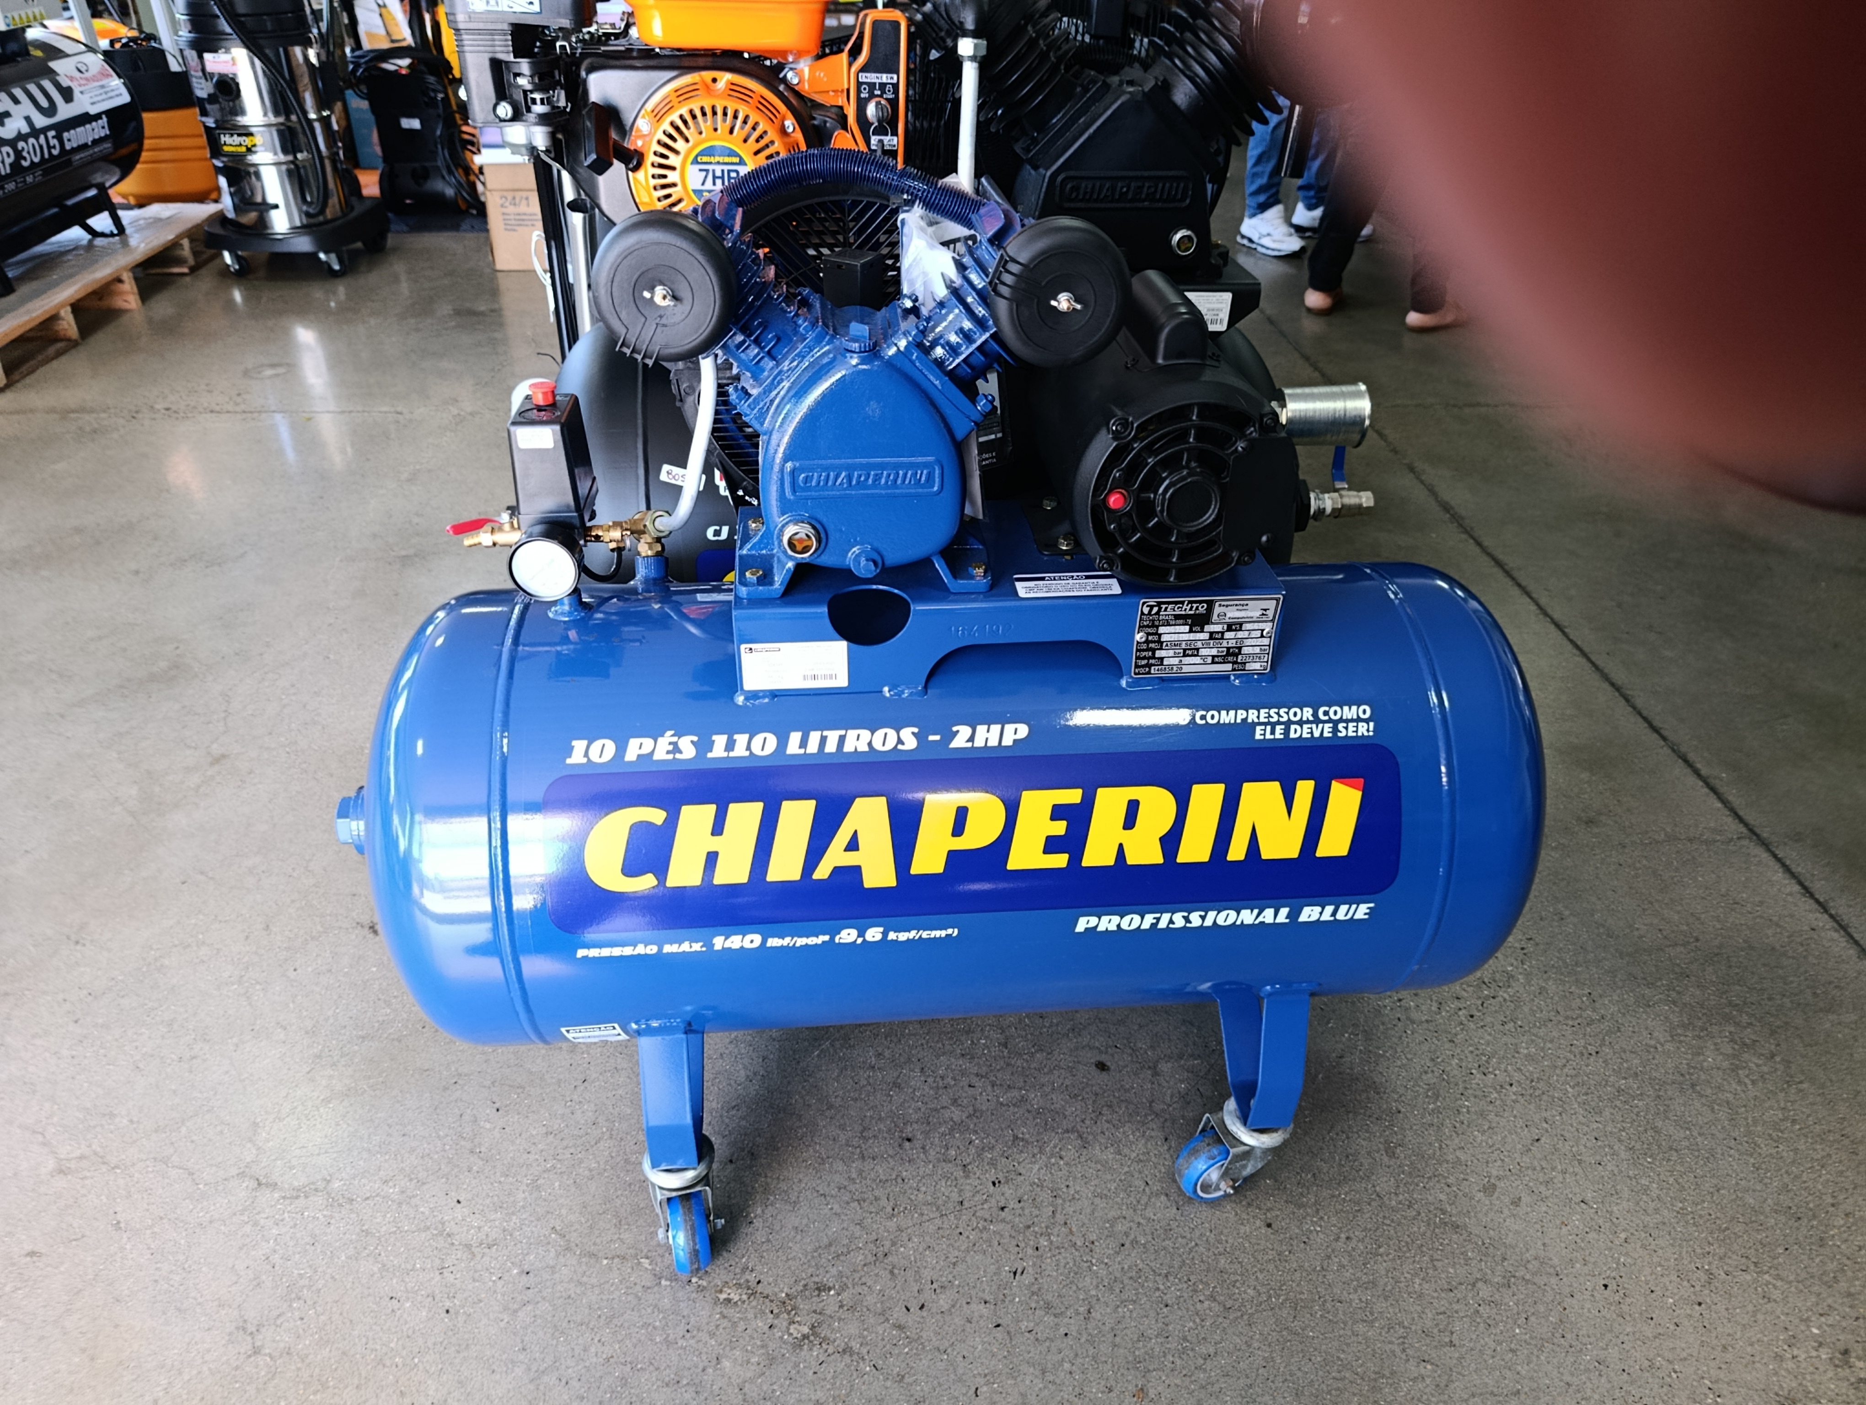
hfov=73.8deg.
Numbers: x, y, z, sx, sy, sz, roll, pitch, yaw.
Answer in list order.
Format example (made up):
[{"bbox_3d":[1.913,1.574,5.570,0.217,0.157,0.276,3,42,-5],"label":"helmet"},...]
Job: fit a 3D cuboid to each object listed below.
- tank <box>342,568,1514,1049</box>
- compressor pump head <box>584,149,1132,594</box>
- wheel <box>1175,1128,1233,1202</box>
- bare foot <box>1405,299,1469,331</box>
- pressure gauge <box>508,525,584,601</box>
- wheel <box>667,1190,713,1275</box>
[{"bbox_3d":[0.012,0.083,1.124,0.976,0.398,0.398,-2,31,-4],"label":"tank"},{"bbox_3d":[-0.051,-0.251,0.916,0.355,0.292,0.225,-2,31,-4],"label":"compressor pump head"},{"bbox_3d":[0.269,0.443,1.192,0.073,0.073,0.030,-18,35,-28],"label":"wheel"},{"bbox_3d":[1.686,-1.310,4.143,0.240,0.085,0.090,-13,33,-21],"label":"bare foot"},{"bbox_3d":[-0.289,-0.100,0.929,0.053,0.053,0.032,-2,31,-4],"label":"pressure gauge"},{"bbox_3d":[-0.220,0.480,1.127,0.030,0.073,0.073,-6,31,-11],"label":"wheel"}]

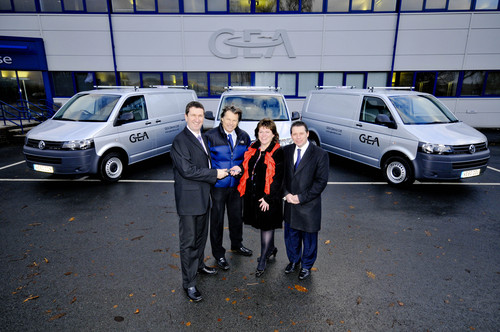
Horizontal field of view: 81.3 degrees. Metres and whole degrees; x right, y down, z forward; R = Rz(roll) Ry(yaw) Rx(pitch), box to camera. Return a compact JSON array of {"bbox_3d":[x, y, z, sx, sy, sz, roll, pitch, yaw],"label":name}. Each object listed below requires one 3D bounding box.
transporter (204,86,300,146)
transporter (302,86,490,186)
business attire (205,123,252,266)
[{"bbox_3d":[0.059,-1.079,7.895,2.000,2.060,4.890,0,15,-1],"label":"transporter"},{"bbox_3d":[3.354,-0.998,7.623,2.000,2.060,4.890,-5,16,-20],"label":"transporter"},{"bbox_3d":[-0.201,0.351,3.318,0.560,1.620,0.460,-3,15,-12],"label":"business attire"}]

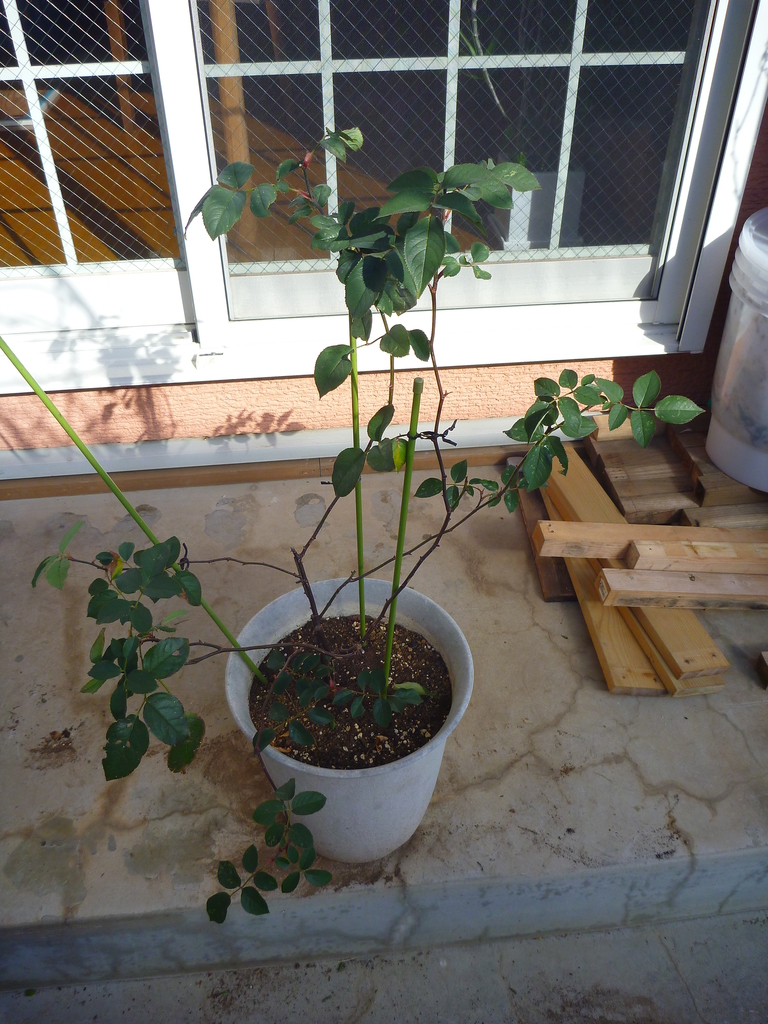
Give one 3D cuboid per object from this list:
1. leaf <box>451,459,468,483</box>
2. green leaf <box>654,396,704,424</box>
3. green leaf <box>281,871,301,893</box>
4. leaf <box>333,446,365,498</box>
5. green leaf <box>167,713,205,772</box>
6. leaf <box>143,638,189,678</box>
[{"bbox_3d":[0.085,-0.046,0.912,0.018,0.010,0.032,21,68,13],"label":"leaf"},{"bbox_3d":[0.321,-0.110,0.900,0.052,0.032,0.010,3,-4,11],"label":"green leaf"},{"bbox_3d":[-0.098,0.386,0.865,0.016,0.005,0.027,32,54,23],"label":"green leaf"},{"bbox_3d":[-0.038,-0.044,0.910,0.034,0.009,0.055,30,84,1],"label":"leaf"},{"bbox_3d":[-0.206,0.239,0.860,0.034,0.011,0.063,21,64,-2],"label":"green leaf"},{"bbox_3d":[-0.243,0.163,0.922,0.061,0.012,0.038,-32,78,5],"label":"leaf"}]

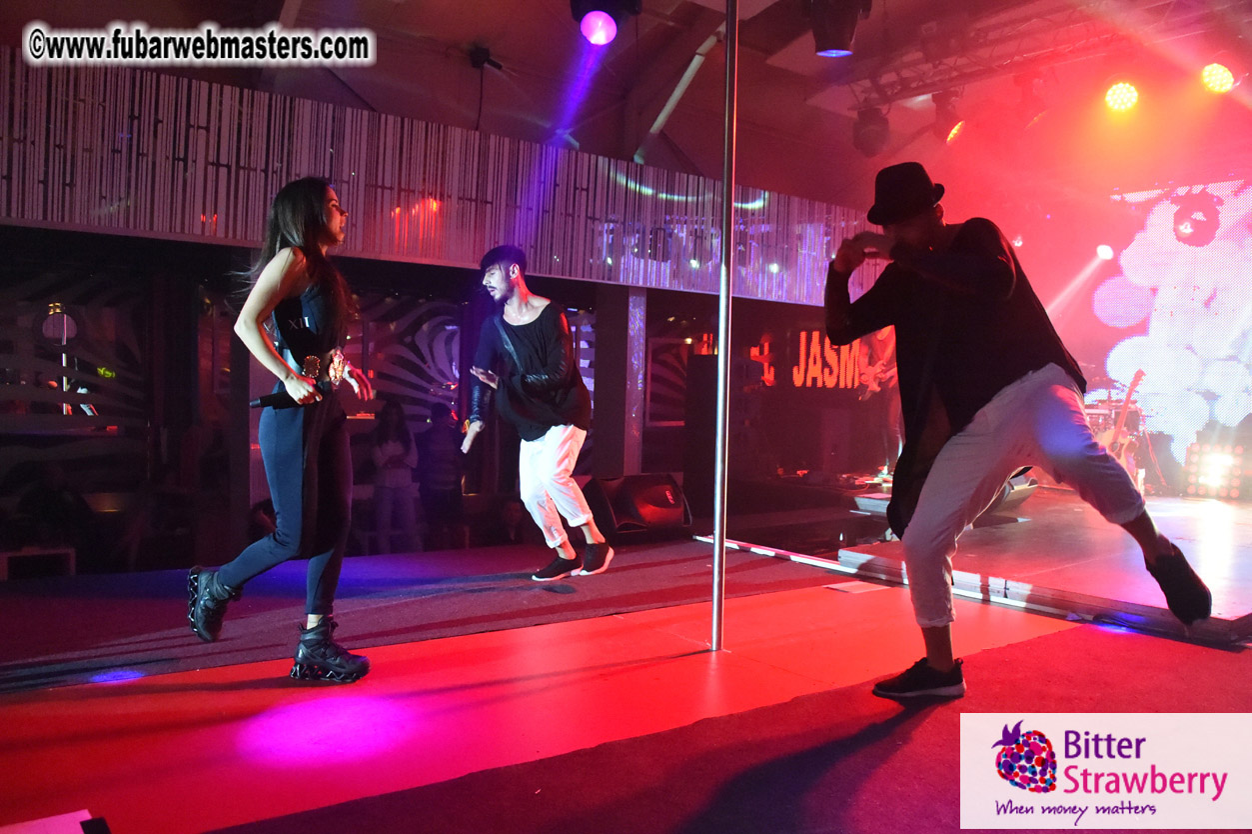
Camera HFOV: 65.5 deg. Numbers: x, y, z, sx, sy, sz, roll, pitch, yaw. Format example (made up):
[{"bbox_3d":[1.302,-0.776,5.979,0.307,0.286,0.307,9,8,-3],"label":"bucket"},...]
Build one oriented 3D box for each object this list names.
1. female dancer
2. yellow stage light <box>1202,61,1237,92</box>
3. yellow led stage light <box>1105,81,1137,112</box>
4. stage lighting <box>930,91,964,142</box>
[{"bbox_3d":[-1.158,0.045,3.270,0.620,1.680,0.500,1,2,6],"label":"female dancer"},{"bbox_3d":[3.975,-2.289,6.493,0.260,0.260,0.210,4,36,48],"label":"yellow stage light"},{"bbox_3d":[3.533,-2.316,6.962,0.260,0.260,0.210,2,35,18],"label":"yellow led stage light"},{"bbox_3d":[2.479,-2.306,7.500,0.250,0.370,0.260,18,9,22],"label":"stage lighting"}]

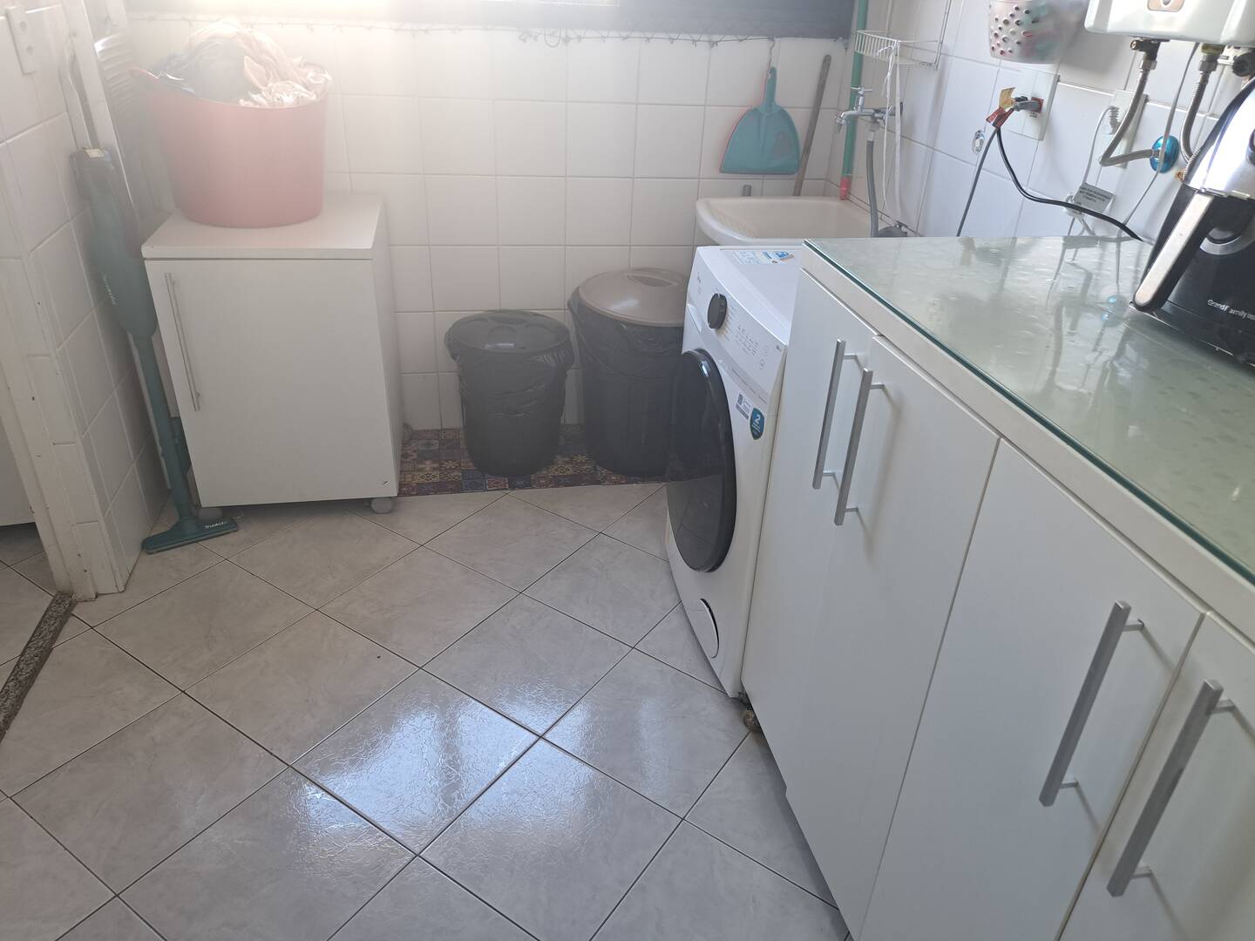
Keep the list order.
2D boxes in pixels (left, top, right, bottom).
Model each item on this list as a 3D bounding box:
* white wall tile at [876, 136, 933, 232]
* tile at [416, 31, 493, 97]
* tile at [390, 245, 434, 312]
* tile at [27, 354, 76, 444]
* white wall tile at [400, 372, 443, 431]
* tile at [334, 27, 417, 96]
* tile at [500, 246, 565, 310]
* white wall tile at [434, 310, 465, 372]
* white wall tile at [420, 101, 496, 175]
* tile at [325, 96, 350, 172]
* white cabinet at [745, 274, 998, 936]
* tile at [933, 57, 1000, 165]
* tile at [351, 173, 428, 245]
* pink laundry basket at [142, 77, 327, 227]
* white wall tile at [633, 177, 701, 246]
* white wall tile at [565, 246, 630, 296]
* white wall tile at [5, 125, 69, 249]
[{"bbox_3d":[0.713,-0.738,2.219,0.010,0.202,0.202,-3,30,-10],"label":"white wall tile"},{"bbox_3d":[-0.463,-1.097,2.345,0.200,0.176,0.010,-3,30,-11],"label":"tile"},{"bbox_3d":[-0.693,-0.574,2.616,0.200,0.200,0.010,-3,30,-11],"label":"tile"},{"bbox_3d":[-1.196,-0.147,1.811,0.046,0.202,0.010,-3,30,-11],"label":"tile"},{"bbox_3d":[-0.713,-0.222,2.825,0.202,0.202,0.010,-3,30,-10],"label":"white wall tile"},{"bbox_3d":[-0.667,-1.112,2.328,0.202,0.202,0.010,-3,30,-10],"label":"tile"},{"bbox_3d":[-0.295,-0.595,2.694,0.200,0.200,0.010,-3,30,-11],"label":"tile"},{"bbox_3d":[-0.504,-0.409,2.760,0.202,0.202,0.010,-3,30,-10],"label":"white wall tile"},{"bbox_3d":[-0.476,-0.942,2.462,0.202,0.202,0.010,-3,30,-11],"label":"white wall tile"},{"bbox_3d":[-0.877,-0.924,2.393,0.202,0.202,0.010,-3,30,-10],"label":"tile"},{"bbox_3d":[0.579,0.188,1.390,0.590,0.870,0.575,-3,30,-10],"label":"white cabinet"},{"bbox_3d":[0.754,-0.798,1.928,0.010,0.200,0.200,-3,30,-11],"label":"tile"},{"bbox_3d":[-0.686,-0.756,2.527,0.202,0.202,0.010,-3,30,-10],"label":"tile"},{"bbox_3d":[-0.966,-0.803,2.203,0.410,0.290,0.390,-3,30,-11],"label":"pink laundry basket"},{"bbox_3d":[0.113,-0.792,2.672,0.200,0.200,0.010,-3,30,-11],"label":"white wall tile"},{"bbox_3d":[-0.096,-0.606,2.737,0.202,0.202,0.010,-3,30,-11],"label":"white wall tile"},{"bbox_3d":[-1.199,-0.585,1.770,0.010,0.200,0.200,-3,30,-11],"label":"white wall tile"}]

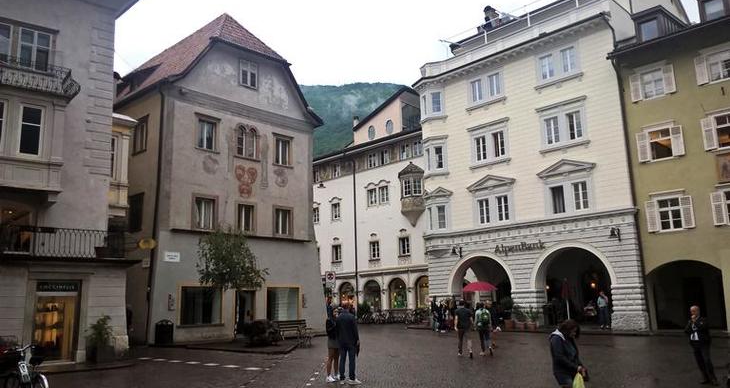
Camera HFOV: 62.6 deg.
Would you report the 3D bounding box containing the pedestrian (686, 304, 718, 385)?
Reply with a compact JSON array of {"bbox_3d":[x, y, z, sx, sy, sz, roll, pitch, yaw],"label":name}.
[{"bbox_3d":[7.448,3.333,13.297,0.580,1.700,0.450,-11,-14,40],"label":"pedestrian"}]

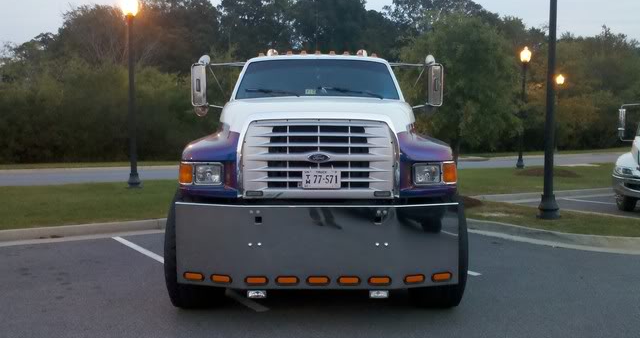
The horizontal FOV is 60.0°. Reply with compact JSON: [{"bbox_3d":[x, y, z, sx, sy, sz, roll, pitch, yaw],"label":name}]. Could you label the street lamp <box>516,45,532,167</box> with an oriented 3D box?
[{"bbox_3d":[8.579,-2.572,23.283,0.480,5.095,0.480,0,4,0],"label":"street lamp"}]

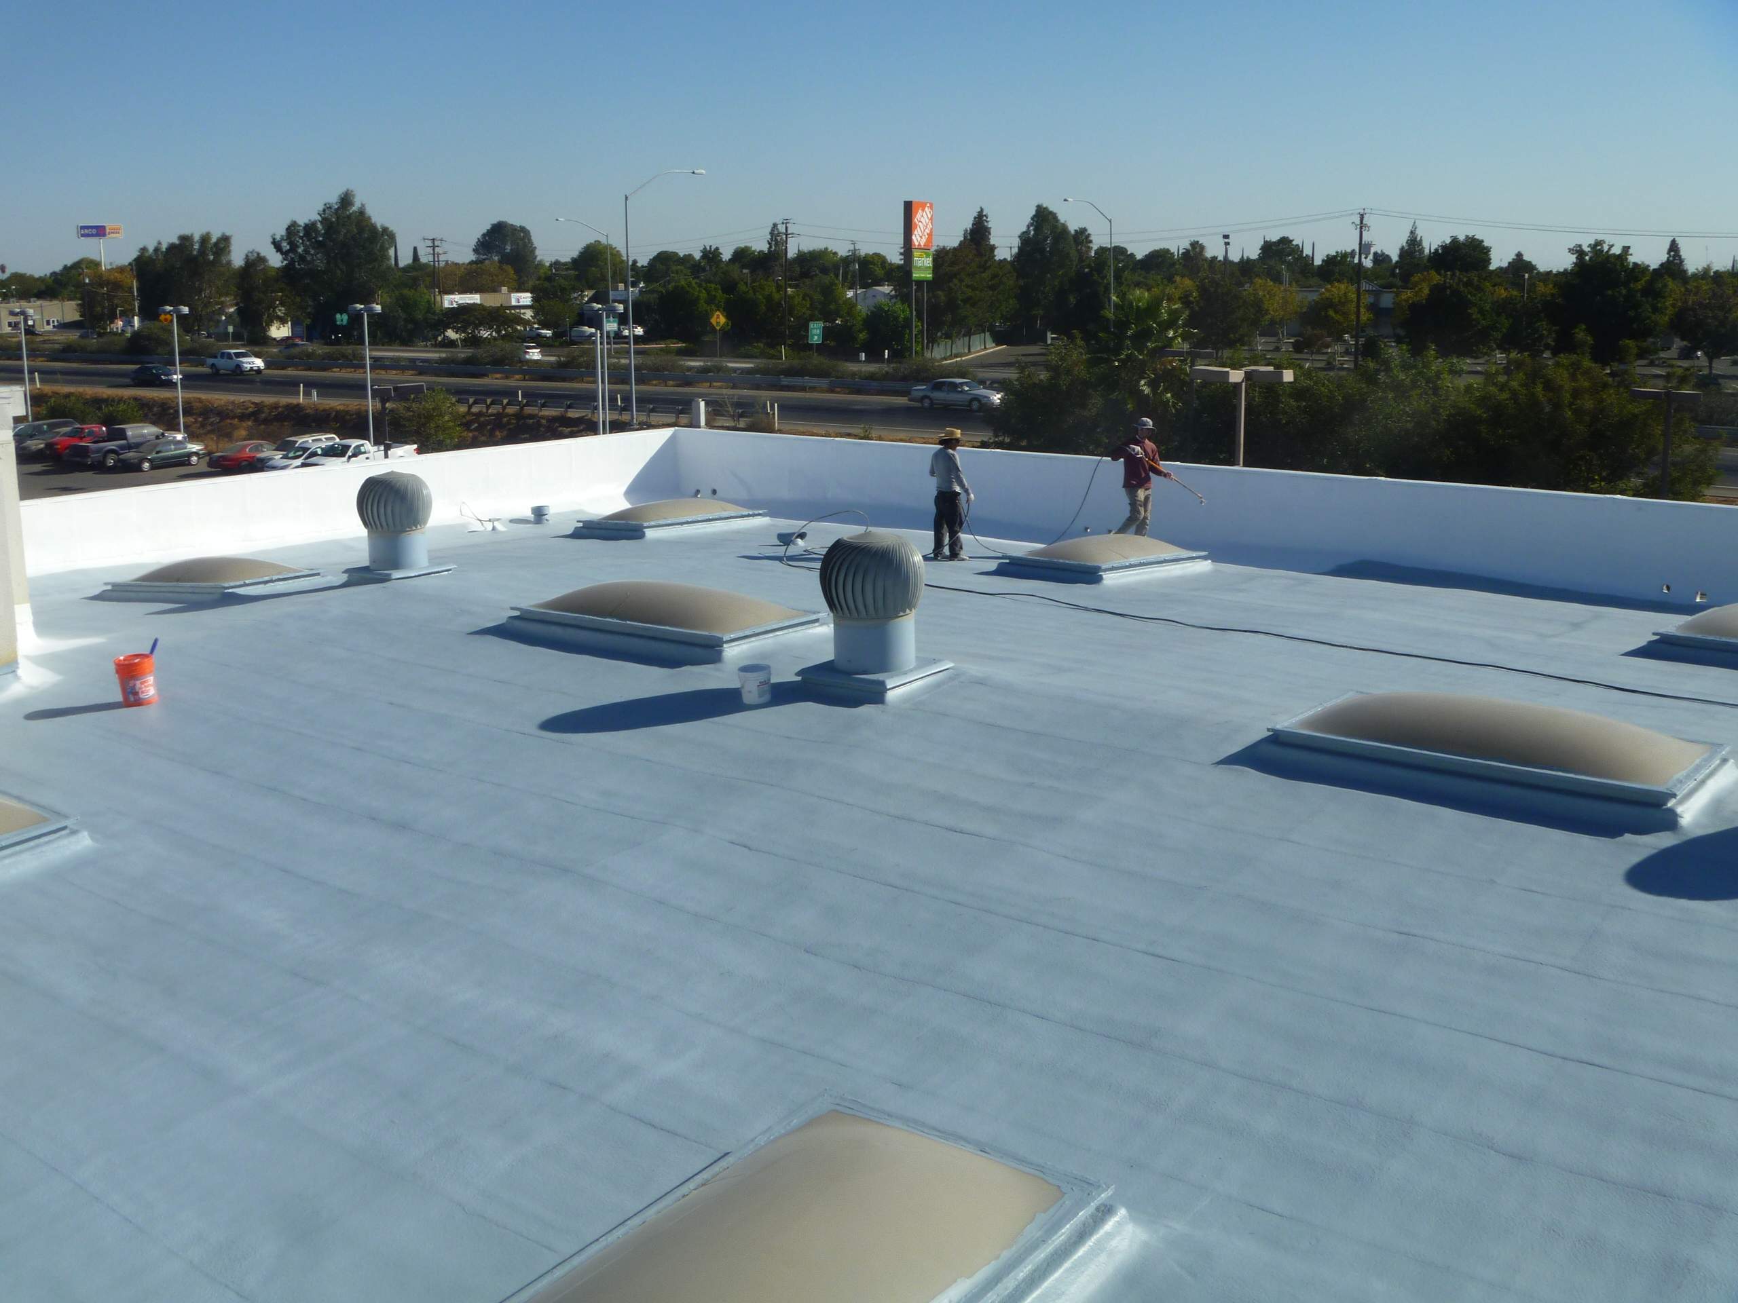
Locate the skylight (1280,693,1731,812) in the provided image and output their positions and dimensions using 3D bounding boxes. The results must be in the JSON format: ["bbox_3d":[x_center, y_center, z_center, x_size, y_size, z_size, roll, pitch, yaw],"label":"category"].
[{"bbox_3d":[4.099,0.506,11.517,2.570,0.320,1.330,9,15,38],"label":"skylight"}]

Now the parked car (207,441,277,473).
[{"bbox_3d":[-31.558,-10.200,90.302,1.780,1.380,4.700,6,14,28],"label":"parked car"}]

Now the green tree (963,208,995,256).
[{"bbox_3d":[14.413,-49.378,231.772,5.500,18.000,5.500,0,11,0],"label":"green tree"}]

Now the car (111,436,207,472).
[{"bbox_3d":[-36.579,-10.249,90.530,1.770,1.430,4.680,6,14,28],"label":"car"}]

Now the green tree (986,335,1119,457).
[{"bbox_3d":[5.975,-6.705,57.719,4.900,7.300,4.900,0,11,0],"label":"green tree"}]

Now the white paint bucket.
[{"bbox_3d":[-0.862,0.241,13.372,0.252,0.272,0.252,0,12,0],"label":"white paint bucket"}]

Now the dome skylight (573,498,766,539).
[{"bbox_3d":[-2.800,-1.974,25.167,1.380,0.460,2.520,7,13,36],"label":"dome skylight"}]

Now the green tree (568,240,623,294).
[{"bbox_3d":[-47.449,-64.221,306.592,9.314,14.951,9.314,-2,12,-9],"label":"green tree"}]

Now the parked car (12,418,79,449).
[{"bbox_3d":[-45.918,-11.639,96.355,1.920,1.760,4.900,6,14,28],"label":"parked car"}]

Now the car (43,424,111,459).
[{"bbox_3d":[-40.395,-10.828,91.000,1.770,1.650,4.700,5,12,22],"label":"car"}]

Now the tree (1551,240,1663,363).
[{"bbox_3d":[61.709,-29.302,146.945,8.500,10.000,8.200,5,13,22],"label":"tree"}]

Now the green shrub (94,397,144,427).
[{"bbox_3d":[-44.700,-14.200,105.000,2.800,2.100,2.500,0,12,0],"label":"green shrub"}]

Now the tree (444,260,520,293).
[{"bbox_3d":[-63.721,-58.907,291.203,11.818,11.290,11.818,-3,13,-12],"label":"tree"}]

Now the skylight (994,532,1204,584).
[{"bbox_3d":[2.922,-1.201,21.410,1.380,0.440,2.610,9,13,37],"label":"skylight"}]

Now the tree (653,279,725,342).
[{"bbox_3d":[-16.827,-31.986,164.356,6.900,6.100,6.400,-1,12,-6],"label":"tree"}]

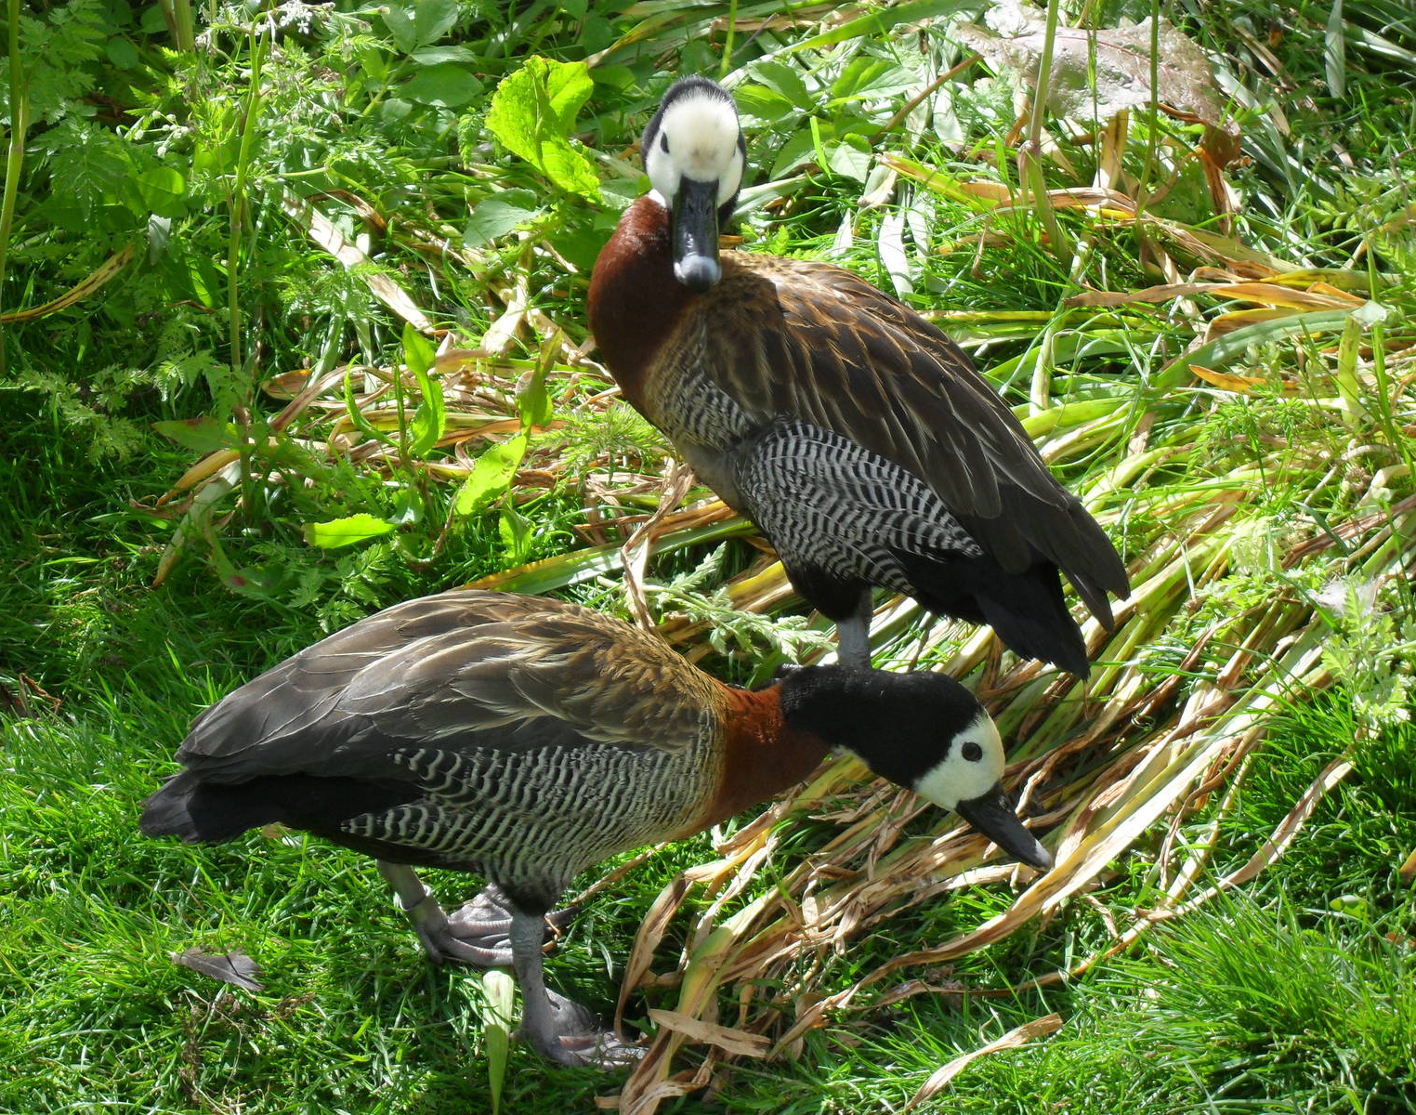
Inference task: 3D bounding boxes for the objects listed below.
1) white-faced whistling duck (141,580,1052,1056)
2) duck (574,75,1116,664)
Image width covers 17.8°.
[{"bbox_3d":[-0.047,0.105,1.984,0.408,0.222,0.140,-6,35,-8],"label":"white-faced whistling duck"},{"bbox_3d":[0.072,-0.063,2.125,0.265,0.335,0.145,12,37,16],"label":"duck"}]

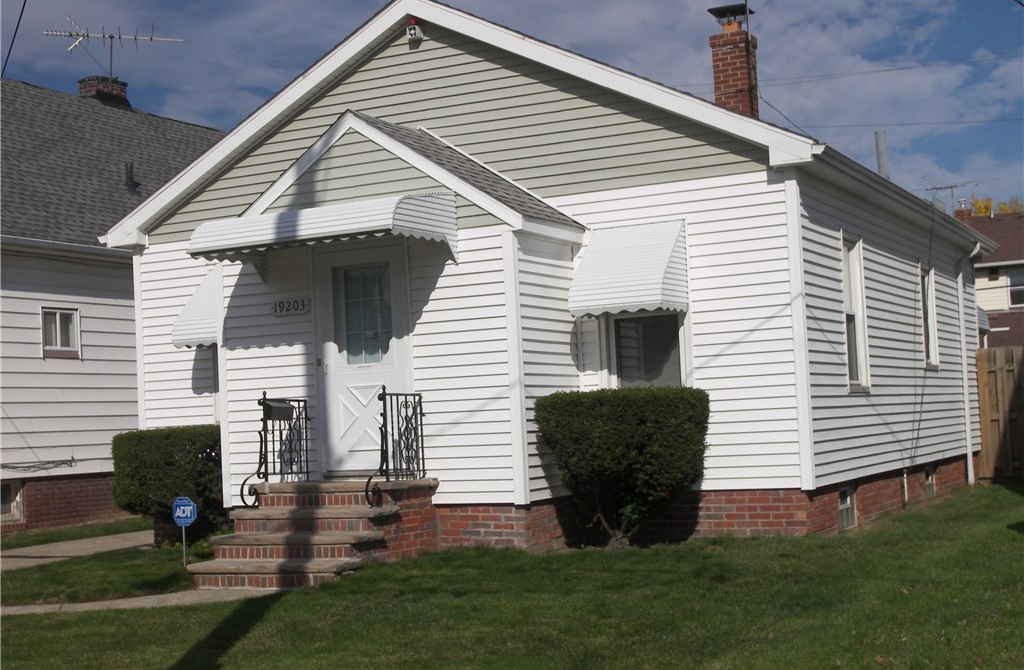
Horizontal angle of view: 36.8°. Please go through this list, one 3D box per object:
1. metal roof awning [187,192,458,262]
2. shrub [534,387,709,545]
[{"bbox_3d":[-1.670,-0.895,13.631,2.055,0.655,1.167,-4,-4,26],"label":"metal roof awning"},{"bbox_3d":[0.963,1.146,13.267,1.320,1.400,1.140,-4,-4,26],"label":"shrub"}]

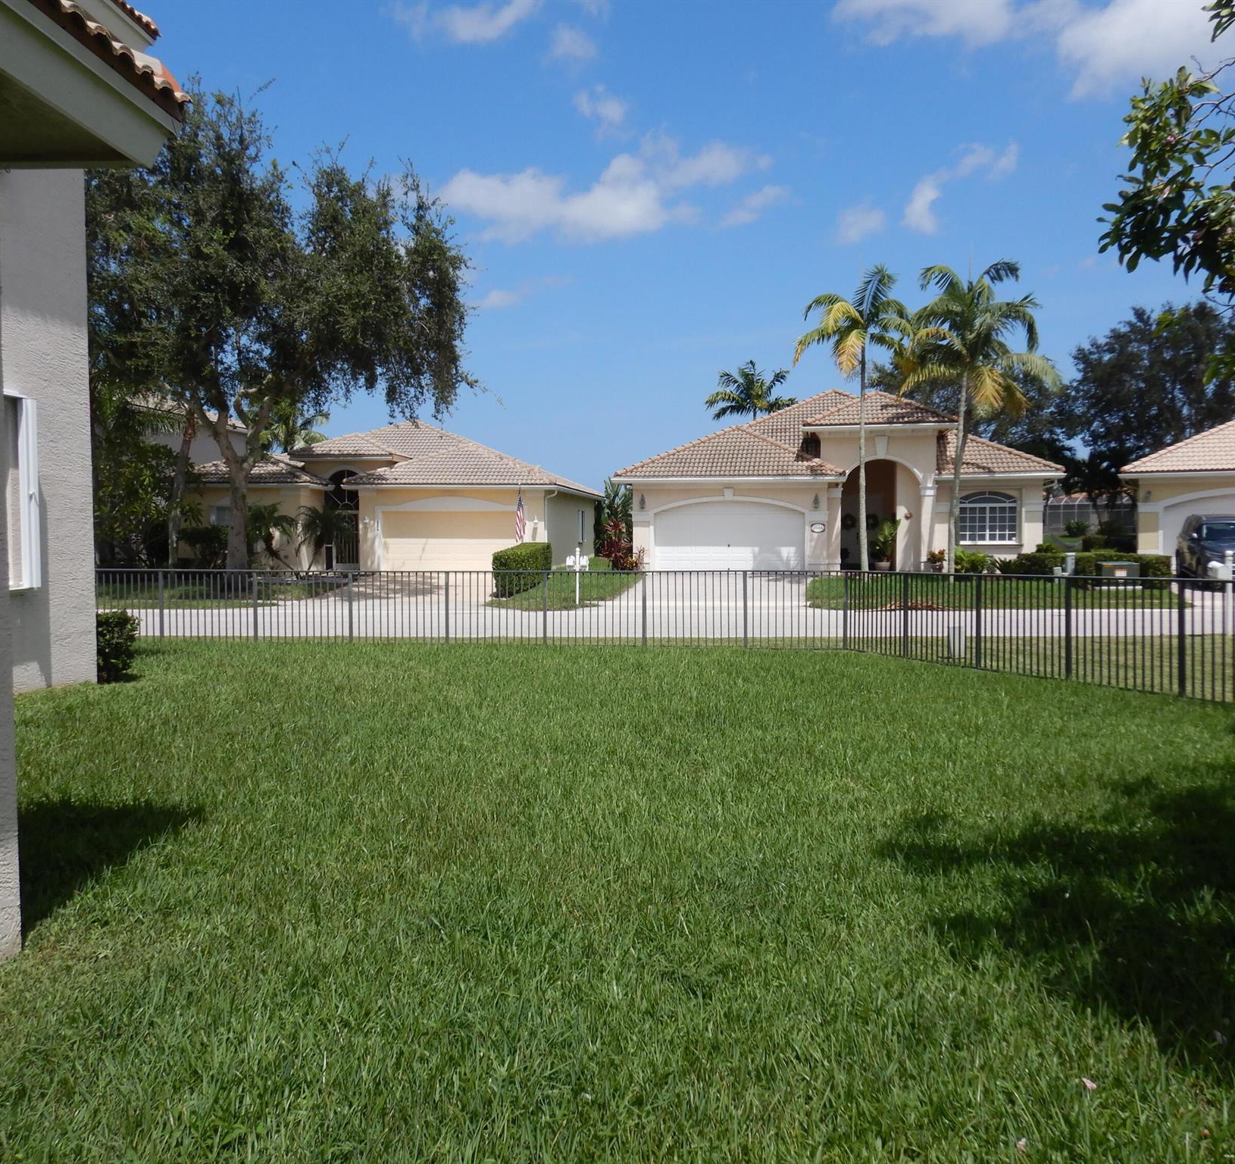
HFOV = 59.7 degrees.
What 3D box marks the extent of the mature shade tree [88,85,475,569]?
[{"bbox_3d":[-10.635,-6.750,31.883,12.200,14.000,11.500,0,3,4],"label":"mature shade tree"}]

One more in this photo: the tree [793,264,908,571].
[{"bbox_3d":[6.800,-4.600,31.300,3.500,9.200,3.500,0,1,12],"label":"tree"}]

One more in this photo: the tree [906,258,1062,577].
[{"bbox_3d":[10.350,-4.580,30.800,4.500,9.200,4.400,0,1,12],"label":"tree"}]

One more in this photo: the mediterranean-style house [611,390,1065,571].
[{"bbox_3d":[8.100,-3.800,40.600,13.700,6.700,15.000,0,1,12],"label":"mediterranean-style house"}]

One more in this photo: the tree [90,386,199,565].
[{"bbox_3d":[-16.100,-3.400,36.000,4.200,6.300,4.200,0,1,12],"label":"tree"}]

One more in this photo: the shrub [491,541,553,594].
[{"bbox_3d":[-2.852,-0.443,33.022,0.950,1.250,6.100,0,3,6],"label":"shrub"}]

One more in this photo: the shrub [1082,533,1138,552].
[{"bbox_3d":[19.687,-1.323,42.996,2.300,1.050,1.300,1,3,24],"label":"shrub"}]

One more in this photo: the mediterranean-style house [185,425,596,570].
[{"bbox_3d":[-8.542,-3.849,46.755,14.200,6.000,17.800,0,3,4],"label":"mediterranean-style house"}]

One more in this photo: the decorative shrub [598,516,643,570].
[{"bbox_3d":[0.093,-1.264,34.982,1.500,1.850,1.400,0,3,5],"label":"decorative shrub"}]

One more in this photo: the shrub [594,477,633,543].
[{"bbox_3d":[0.000,-2.200,36.400,1.500,2.800,1.500,0,1,12],"label":"shrub"}]

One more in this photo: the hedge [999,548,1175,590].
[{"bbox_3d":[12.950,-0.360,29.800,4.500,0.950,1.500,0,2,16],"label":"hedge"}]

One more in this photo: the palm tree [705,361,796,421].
[{"bbox_3d":[6.854,-6.461,55.737,4.700,10.100,4.700,0,3,5],"label":"palm tree"}]

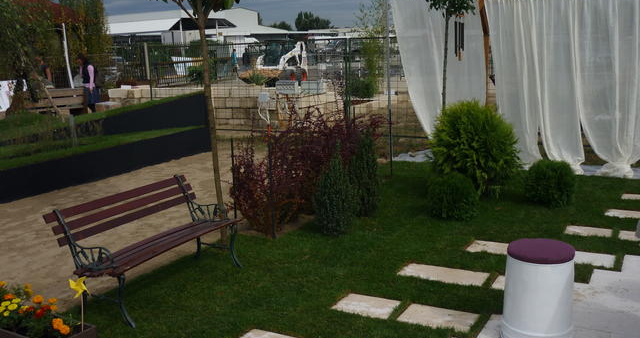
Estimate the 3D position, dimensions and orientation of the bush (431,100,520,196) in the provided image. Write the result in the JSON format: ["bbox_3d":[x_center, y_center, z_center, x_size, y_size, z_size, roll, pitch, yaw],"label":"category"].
[{"bbox_3d":[1.801,-0.230,7.030,1.038,1.099,1.018,-3,11,0],"label":"bush"}]

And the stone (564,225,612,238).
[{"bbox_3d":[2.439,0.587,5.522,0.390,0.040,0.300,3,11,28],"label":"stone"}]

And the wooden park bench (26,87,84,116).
[{"bbox_3d":[-6.515,-1.623,15.000,1.450,0.800,0.620,-5,11,-8],"label":"wooden park bench"}]

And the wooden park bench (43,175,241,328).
[{"bbox_3d":[-1.232,0.549,4.631,0.668,0.765,1.451,3,12,28],"label":"wooden park bench"}]

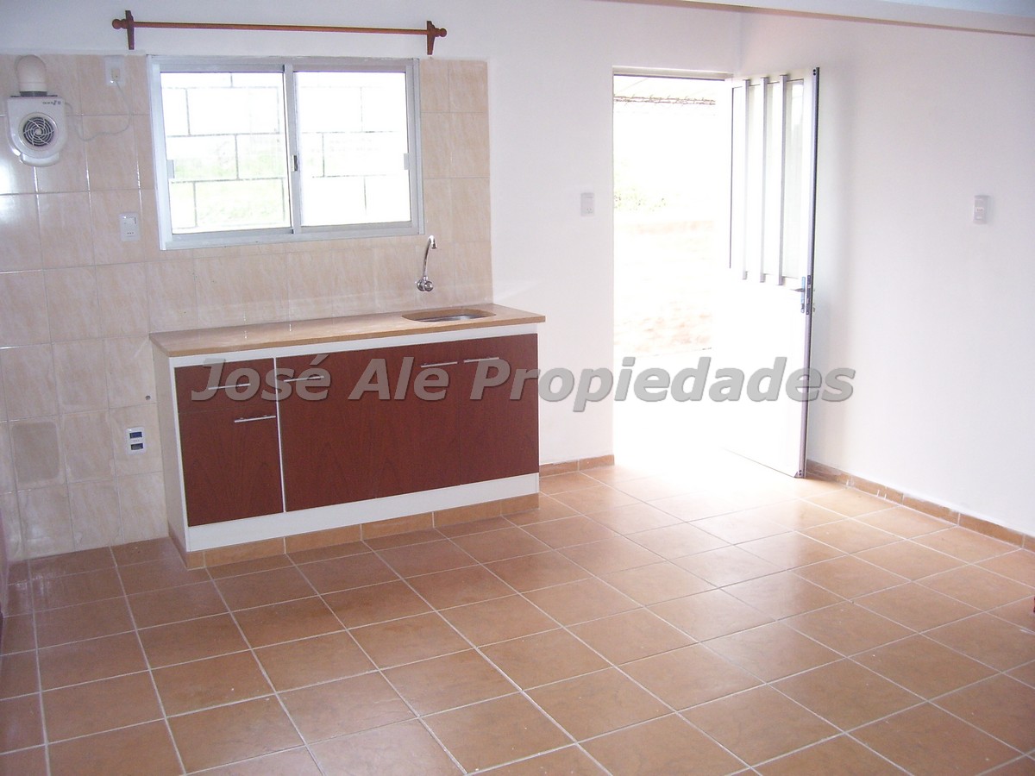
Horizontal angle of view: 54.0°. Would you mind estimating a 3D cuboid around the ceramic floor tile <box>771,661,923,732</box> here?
[{"bbox_3d":[0.977,0.910,3.019,0.330,0.010,0.330,-7,13,-26],"label":"ceramic floor tile"}]

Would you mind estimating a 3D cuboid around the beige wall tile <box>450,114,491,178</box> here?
[{"bbox_3d":[-0.223,-1.138,4.793,0.200,0.300,0.008,-7,13,-26],"label":"beige wall tile"}]

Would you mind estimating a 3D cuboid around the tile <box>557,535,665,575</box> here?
[{"bbox_3d":[0.374,0.688,4.156,0.327,0.010,0.327,-7,13,-25],"label":"tile"}]

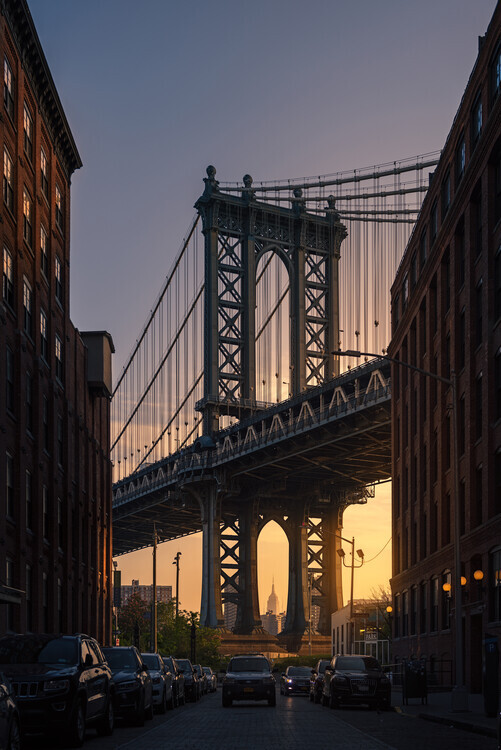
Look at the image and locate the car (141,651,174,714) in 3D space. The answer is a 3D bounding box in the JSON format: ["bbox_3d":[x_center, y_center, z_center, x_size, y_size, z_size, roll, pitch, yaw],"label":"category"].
[{"bbox_3d":[-3.490,9.783,27.881,1.900,1.760,4.750,0,-19,1],"label":"car"}]

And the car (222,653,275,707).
[{"bbox_3d":[-0.030,10.955,31.480,1.800,1.750,4.430,0,-19,1],"label":"car"}]

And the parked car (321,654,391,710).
[{"bbox_3d":[3.540,10.395,29.775,1.950,1.720,4.900,0,-19,1],"label":"parked car"}]

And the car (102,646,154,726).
[{"bbox_3d":[-3.450,7.803,22.036,1.920,1.790,4.800,0,-19,-1],"label":"car"}]

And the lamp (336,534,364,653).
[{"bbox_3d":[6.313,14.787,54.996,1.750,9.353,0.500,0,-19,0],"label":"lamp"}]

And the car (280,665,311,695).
[{"bbox_3d":[2.620,15.464,44.433,1.840,1.460,4.750,0,-19,-1],"label":"car"}]

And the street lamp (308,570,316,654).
[{"bbox_3d":[5.230,21.484,74.457,0.700,9.110,0.400,0,-19,0],"label":"street lamp"}]

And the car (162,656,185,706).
[{"bbox_3d":[-3.470,11.549,32.975,1.830,1.720,4.500,0,-19,1],"label":"car"}]

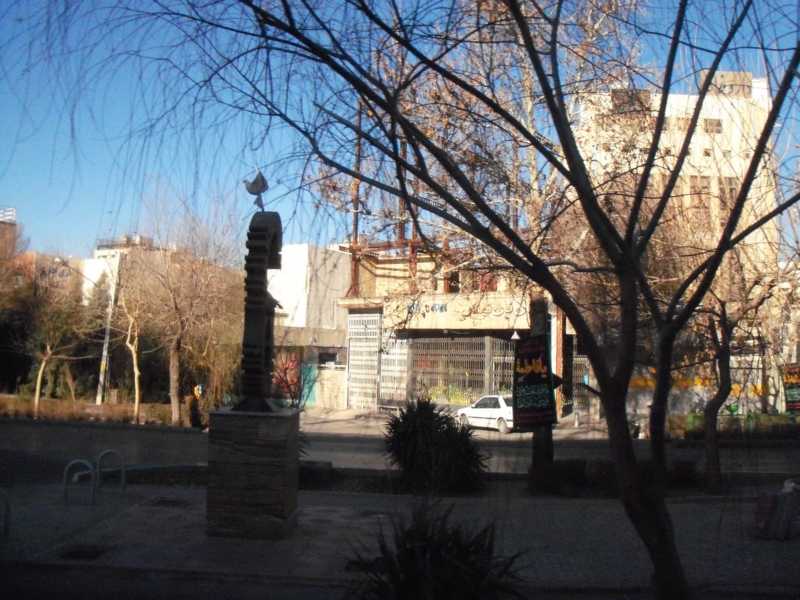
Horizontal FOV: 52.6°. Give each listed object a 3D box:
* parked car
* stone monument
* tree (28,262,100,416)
[{"bbox_3d":[3.980,4.520,32.400,1.610,1.450,3.950,4,-6,-33],"label":"parked car"},{"bbox_3d":[-2.162,0.793,12.419,1.208,5.402,0.950,0,-5,4],"label":"stone monument"},{"bbox_3d":[-15.947,1.737,38.335,3.402,7.438,3.232,1,-5,0],"label":"tree"}]

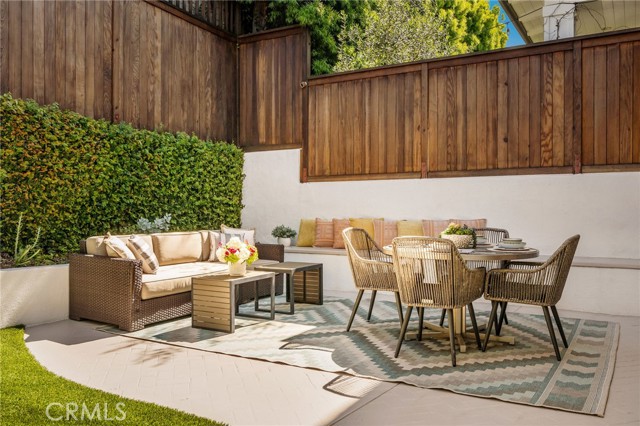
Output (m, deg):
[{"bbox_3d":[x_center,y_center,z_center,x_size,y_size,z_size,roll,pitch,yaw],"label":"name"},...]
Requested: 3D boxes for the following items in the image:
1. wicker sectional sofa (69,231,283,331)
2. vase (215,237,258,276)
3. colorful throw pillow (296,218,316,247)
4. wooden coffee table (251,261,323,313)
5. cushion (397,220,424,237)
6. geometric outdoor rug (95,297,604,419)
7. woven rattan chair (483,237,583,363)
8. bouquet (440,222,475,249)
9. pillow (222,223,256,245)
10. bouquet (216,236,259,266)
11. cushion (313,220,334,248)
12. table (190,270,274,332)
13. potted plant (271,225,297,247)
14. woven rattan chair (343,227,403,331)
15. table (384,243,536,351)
[{"bbox_3d":[-1.452,0.624,5.883,0.975,0.806,2.279,0,0,31],"label":"wicker sectional sofa"},{"bbox_3d":[-0.773,0.405,5.032,0.398,0.360,0.382,0,0,0],"label":"vase"},{"bbox_3d":[-0.140,0.281,7.483,0.430,0.420,0.140,0,-14,31],"label":"colorful throw pillow"},{"bbox_3d":[-0.314,0.787,5.693,0.460,0.449,0.599,0,1,31],"label":"wooden coffee table"},{"bbox_3d":[1.190,0.289,6.859,0.435,0.429,0.148,0,-15,31],"label":"cushion"},{"bbox_3d":[0.376,1.010,4.761,3.948,0.012,2.472,0,1,31],"label":"geometric outdoor rug"},{"bbox_3d":[1.612,0.592,4.036,0.647,0.880,0.583,0,0,35],"label":"woven rattan chair"},{"bbox_3d":[1.162,0.189,4.480,0.302,0.217,0.302,0,0,31],"label":"bouquet"},{"bbox_3d":[-0.998,0.397,6.524,0.445,0.445,0.148,0,-15,11],"label":"pillow"},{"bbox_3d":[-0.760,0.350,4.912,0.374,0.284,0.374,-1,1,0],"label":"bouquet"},{"bbox_3d":[0.090,0.280,7.345,0.430,0.420,0.140,0,-14,31],"label":"cushion"},{"bbox_3d":[-0.792,0.807,4.969,0.463,0.447,0.636,0,0,29],"label":"table"},{"bbox_3d":[-0.515,0.332,7.521,0.342,0.316,0.342,-1,1,0],"label":"potted plant"},{"bbox_3d":[0.536,0.584,4.676,0.663,0.861,0.562,0,1,31],"label":"woven rattan chair"},{"bbox_3d":[1.177,0.666,4.475,1.299,0.727,1.299,0,0,31],"label":"table"}]

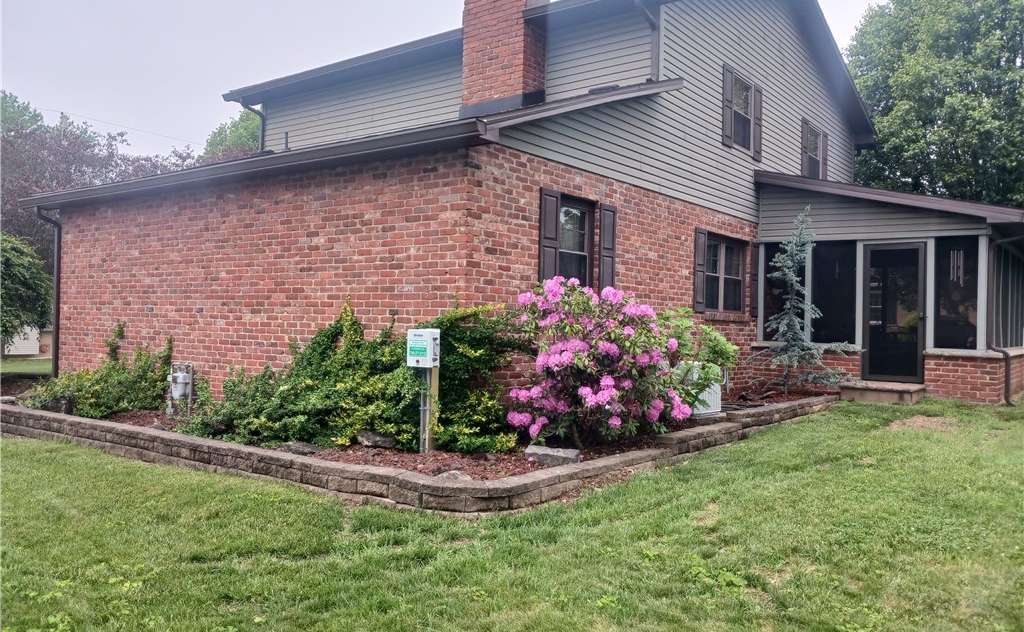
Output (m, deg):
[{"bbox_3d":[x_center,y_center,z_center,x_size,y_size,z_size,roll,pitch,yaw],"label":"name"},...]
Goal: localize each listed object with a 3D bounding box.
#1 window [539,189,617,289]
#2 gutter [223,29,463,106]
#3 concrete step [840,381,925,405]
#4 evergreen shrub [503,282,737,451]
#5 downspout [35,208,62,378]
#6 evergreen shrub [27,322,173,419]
[{"bbox_3d":[0.729,-0.707,8.845,0.120,1.195,1.560,1,0,37],"label":"window"},{"bbox_3d":[-3.034,-4.161,13.460,6.070,0.130,0.130,1,0,37],"label":"gutter"},{"bbox_3d":[5.384,1.104,11.541,0.950,0.220,0.980,1,0,37],"label":"concrete step"},{"bbox_3d":[1.007,0.426,7.473,1.500,1.550,2.250,1,0,37],"label":"evergreen shrub"},{"bbox_3d":[-7.098,-0.288,12.167,0.085,2.670,0.360,1,0,37],"label":"downspout"},{"bbox_3d":[-5.267,0.619,10.206,2.500,1.000,1.250,1,0,37],"label":"evergreen shrub"}]

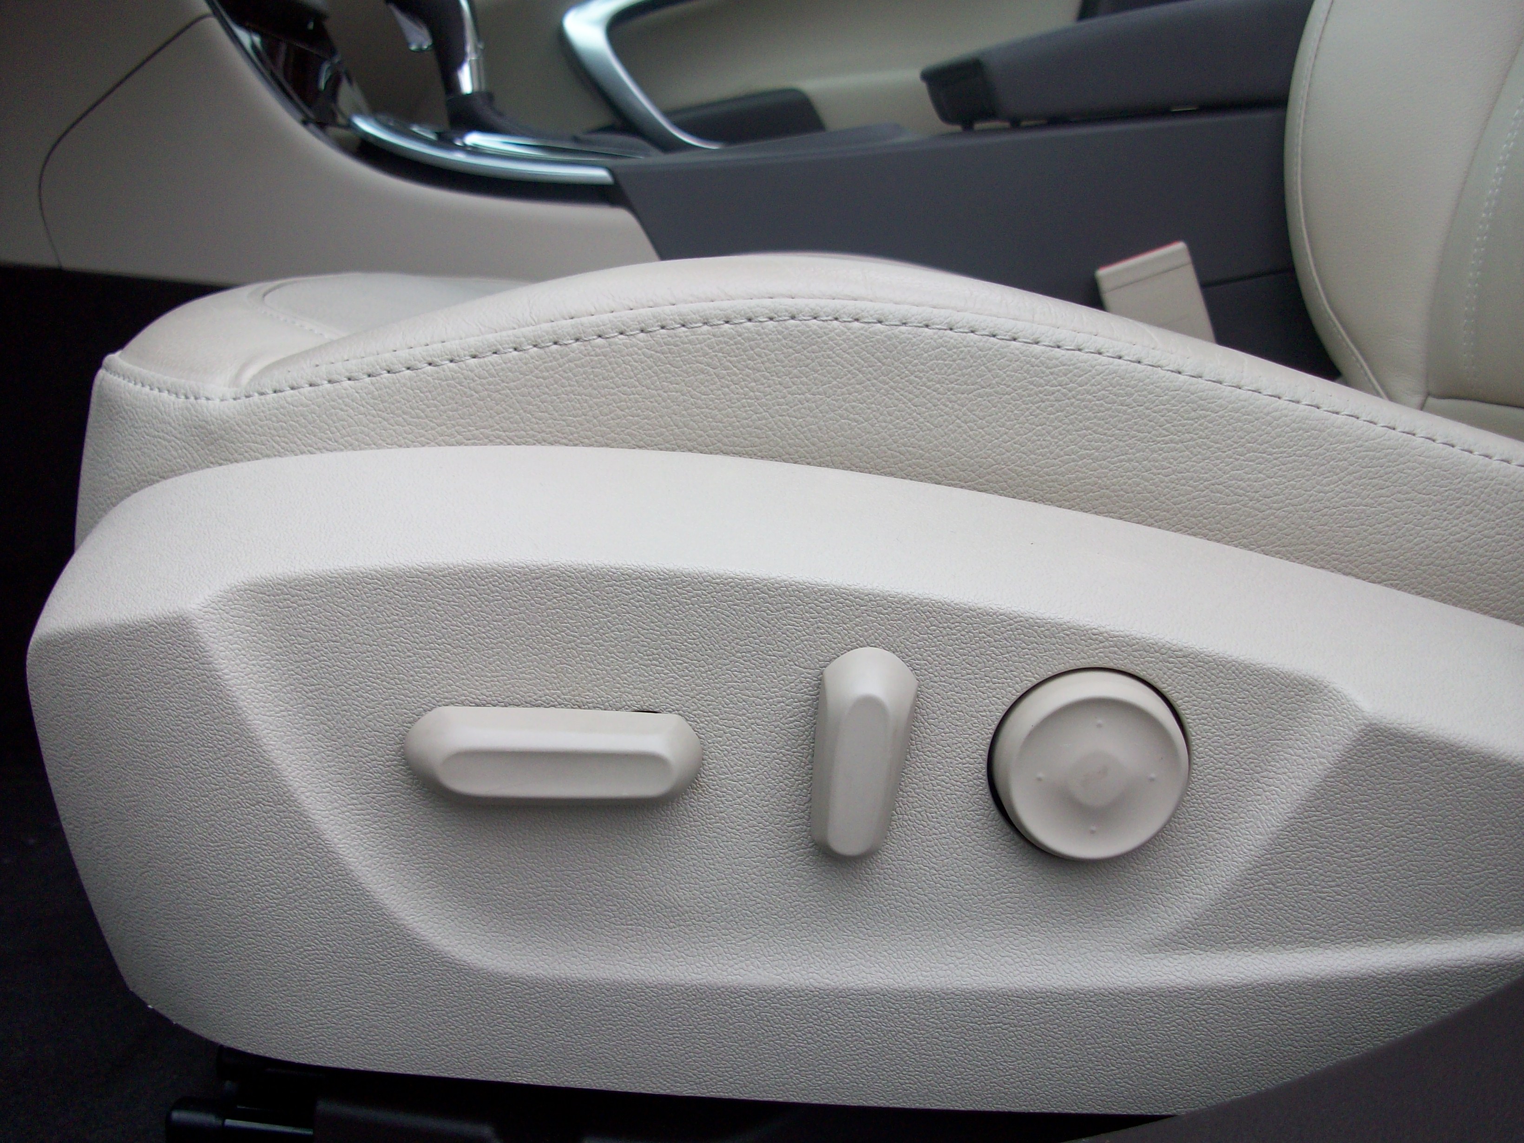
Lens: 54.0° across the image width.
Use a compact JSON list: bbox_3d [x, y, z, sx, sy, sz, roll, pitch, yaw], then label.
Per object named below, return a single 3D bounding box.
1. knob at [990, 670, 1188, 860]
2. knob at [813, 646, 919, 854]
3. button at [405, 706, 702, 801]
[{"bbox_3d":[0.078,0.047,0.348,0.045,0.045,0.013,0,15,0],"label":"knob"},{"bbox_3d":[0.023,0.044,0.347,0.022,0.049,0.015,5,14,-1],"label":"knob"},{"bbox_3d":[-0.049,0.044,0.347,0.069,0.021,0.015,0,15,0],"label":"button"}]

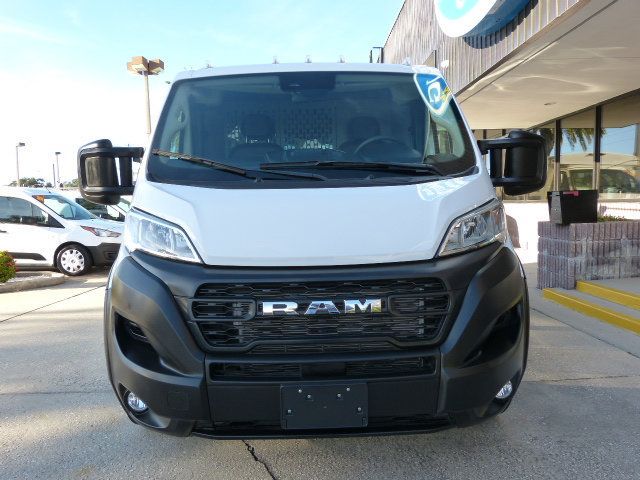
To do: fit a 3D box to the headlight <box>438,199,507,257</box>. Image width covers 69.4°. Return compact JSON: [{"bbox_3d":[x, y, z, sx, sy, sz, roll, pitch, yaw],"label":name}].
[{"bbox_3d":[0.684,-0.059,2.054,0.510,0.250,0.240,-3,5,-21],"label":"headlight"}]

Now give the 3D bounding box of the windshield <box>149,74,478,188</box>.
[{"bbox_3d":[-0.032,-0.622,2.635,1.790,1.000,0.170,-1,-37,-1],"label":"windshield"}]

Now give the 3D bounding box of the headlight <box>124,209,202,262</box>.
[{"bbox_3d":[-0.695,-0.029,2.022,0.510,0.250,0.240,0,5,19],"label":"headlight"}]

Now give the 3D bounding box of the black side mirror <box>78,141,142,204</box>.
[{"bbox_3d":[-1.208,-0.397,2.693,0.400,0.390,0.250,-1,5,-1],"label":"black side mirror"}]

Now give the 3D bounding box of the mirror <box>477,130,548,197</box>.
[{"bbox_3d":[1.150,-0.449,2.748,0.400,0.390,0.250,-1,5,-1],"label":"mirror"}]

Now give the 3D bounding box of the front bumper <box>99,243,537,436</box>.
[{"bbox_3d":[0.006,0.385,1.947,1.980,0.700,0.530,-1,5,-1],"label":"front bumper"}]

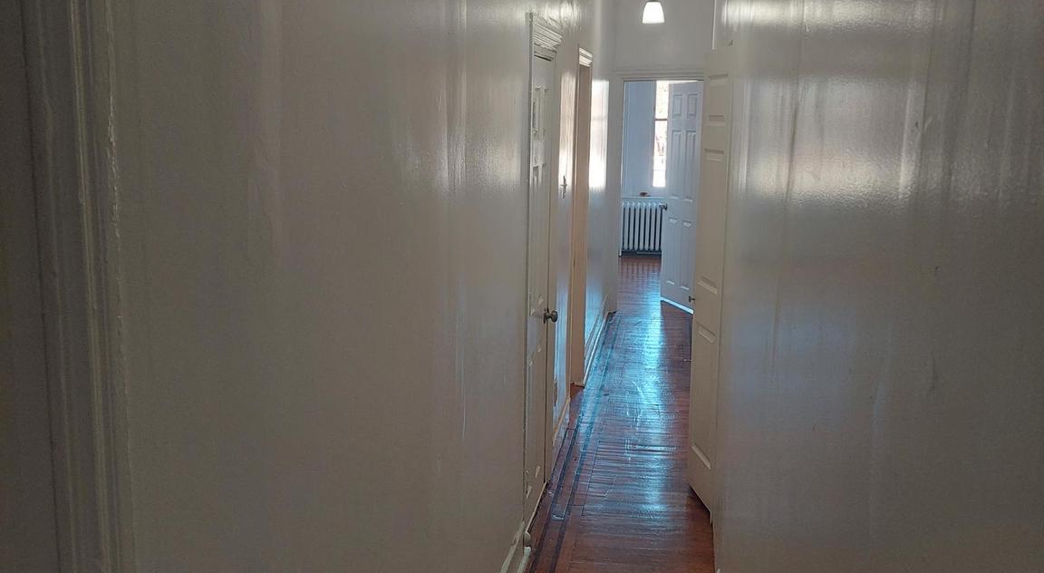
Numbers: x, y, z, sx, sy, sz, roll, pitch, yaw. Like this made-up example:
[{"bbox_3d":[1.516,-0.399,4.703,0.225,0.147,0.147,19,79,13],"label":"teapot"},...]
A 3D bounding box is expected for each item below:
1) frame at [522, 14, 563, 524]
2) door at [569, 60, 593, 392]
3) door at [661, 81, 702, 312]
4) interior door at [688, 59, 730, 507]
[{"bbox_3d":[0.034,-0.028,4.017,0.119,2.065,0.929,3,10,9],"label":"frame"},{"bbox_3d":[0.290,-0.299,5.604,0.119,2.075,1.037,3,10,9],"label":"door"},{"bbox_3d":[1.485,-0.810,8.842,0.042,2.025,0.672,-2,10,-18],"label":"door"},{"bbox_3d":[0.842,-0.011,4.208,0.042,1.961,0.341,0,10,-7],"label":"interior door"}]

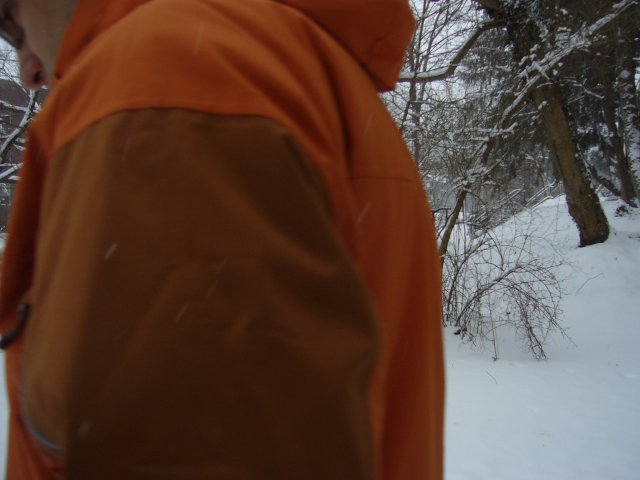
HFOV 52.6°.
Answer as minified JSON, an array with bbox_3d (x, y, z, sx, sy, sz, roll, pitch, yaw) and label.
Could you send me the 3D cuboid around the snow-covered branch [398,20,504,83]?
[{"bbox_3d":[1.847,-2.709,9.300,1.610,0.860,0.450,0,0,0],"label":"snow-covered branch"}]

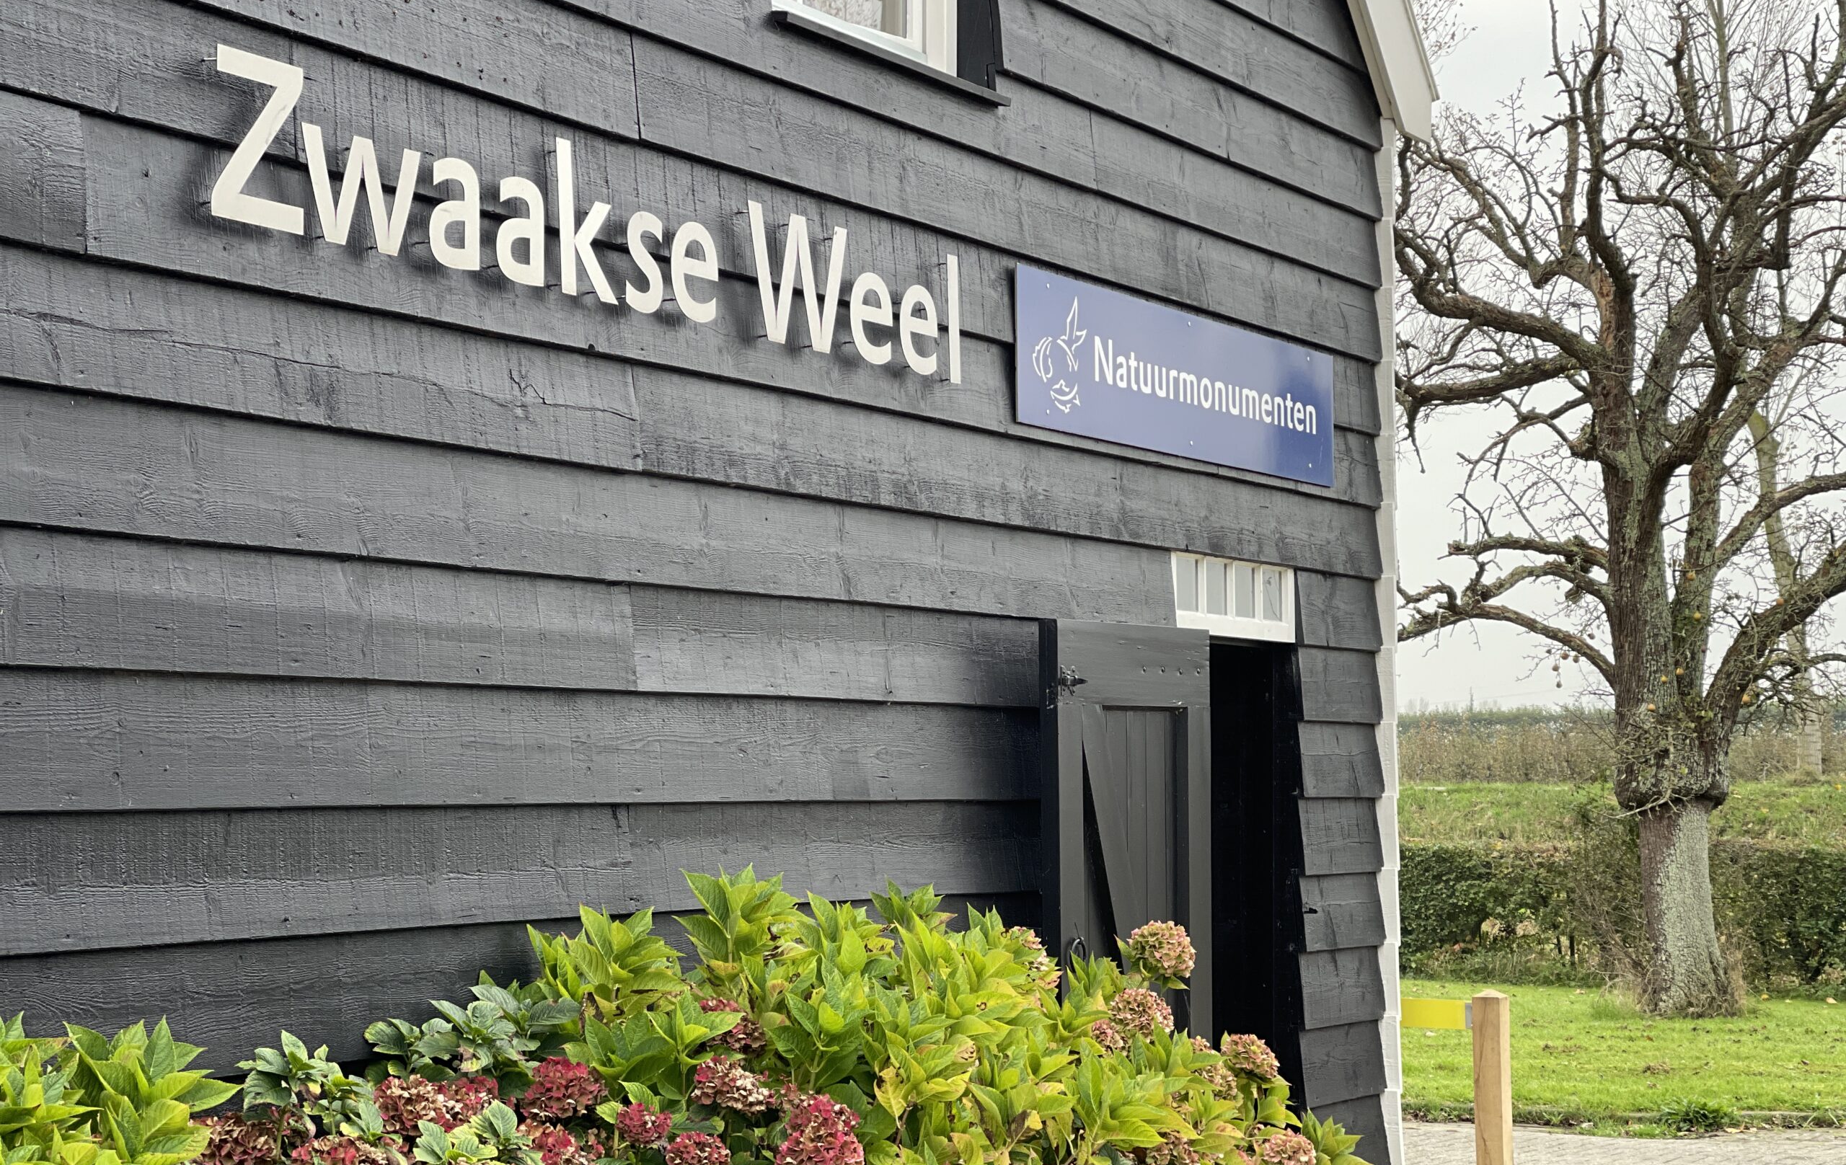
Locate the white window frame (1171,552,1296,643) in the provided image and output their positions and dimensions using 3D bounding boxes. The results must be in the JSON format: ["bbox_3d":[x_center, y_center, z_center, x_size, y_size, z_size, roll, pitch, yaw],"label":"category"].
[{"bbox_3d":[0.922,0.042,10.447,0.080,0.253,0.953,-2,-4,28],"label":"white window frame"}]

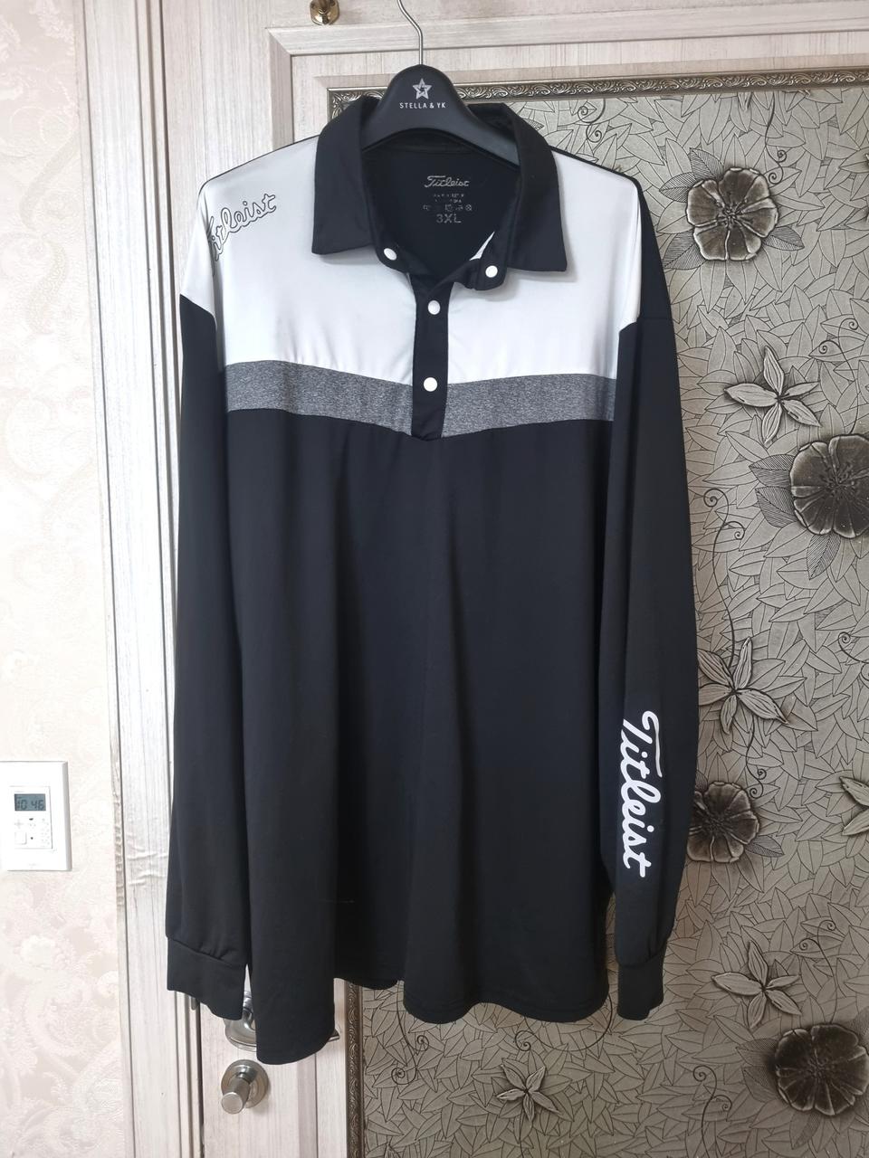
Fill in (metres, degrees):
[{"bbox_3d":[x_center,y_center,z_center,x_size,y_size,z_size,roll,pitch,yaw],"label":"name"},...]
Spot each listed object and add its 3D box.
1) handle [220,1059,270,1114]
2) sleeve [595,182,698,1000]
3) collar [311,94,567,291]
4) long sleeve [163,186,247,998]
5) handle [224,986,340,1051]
[{"bbox_3d":[-0.205,0.548,0.920,0.053,0.055,0.038,0,5,3],"label":"handle"},{"bbox_3d":[0.198,0.036,0.804,0.098,0.790,0.110,0,5,3],"label":"sleeve"},{"bbox_3d":[0.003,-0.345,0.776,0.226,0.182,0.090,0,5,3],"label":"collar"},{"bbox_3d":[-0.227,0.042,0.831,0.090,0.800,0.110,0,5,3],"label":"long sleeve"},{"bbox_3d":[-0.161,0.476,0.902,0.137,0.070,0.056,0,5,3],"label":"handle"}]

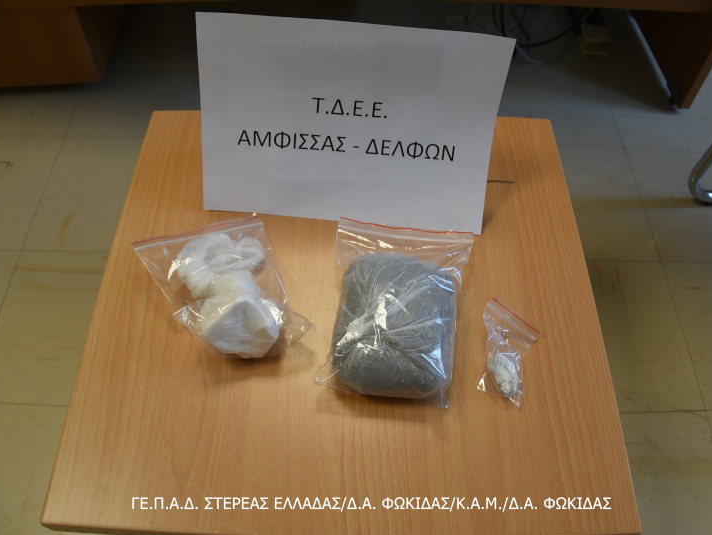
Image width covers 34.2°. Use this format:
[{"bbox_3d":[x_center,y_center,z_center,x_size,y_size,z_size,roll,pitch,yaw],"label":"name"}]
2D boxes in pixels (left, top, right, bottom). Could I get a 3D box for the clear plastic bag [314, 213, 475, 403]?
[{"bbox_3d":[0.035,0.024,1.086,0.138,0.055,0.229,6,40,6],"label":"clear plastic bag"}]

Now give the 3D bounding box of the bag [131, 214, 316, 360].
[{"bbox_3d":[-0.124,0.010,1.097,0.132,0.056,0.188,-15,43,-18],"label":"bag"}]

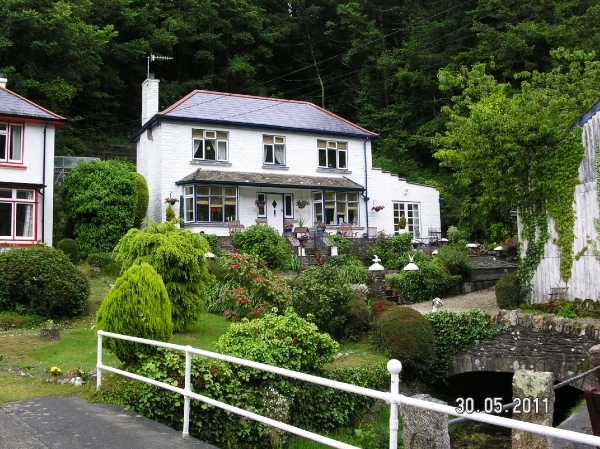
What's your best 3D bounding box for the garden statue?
[{"bbox_3d":[3.472,2.056,16.500,0.260,0.450,0.320,3,-4,-45],"label":"garden statue"}]

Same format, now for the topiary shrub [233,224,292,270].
[{"bbox_3d":[-1.492,0.891,25.500,2.247,1.782,2.135,-1,-5,0],"label":"topiary shrub"}]

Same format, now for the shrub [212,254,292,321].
[{"bbox_3d":[-1.176,1.536,16.300,1.981,1.684,1.783,-1,-5,0],"label":"shrub"}]

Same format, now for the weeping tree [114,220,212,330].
[{"bbox_3d":[-2.904,1.096,14.000,2.050,2.350,2.000,-1,-5,0],"label":"weeping tree"}]

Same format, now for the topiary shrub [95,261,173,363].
[{"bbox_3d":[-2.917,1.569,11.600,1.340,1.834,1.340,-1,-5,0],"label":"topiary shrub"}]

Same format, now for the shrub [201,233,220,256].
[{"bbox_3d":[-3.604,0.765,26.500,0.886,0.886,0.797,-1,-5,0],"label":"shrub"}]

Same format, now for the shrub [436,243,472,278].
[{"bbox_3d":[5.282,1.265,22.500,1.250,1.200,1.200,0,-3,0],"label":"shrub"}]

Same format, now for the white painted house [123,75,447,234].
[{"bbox_3d":[-0.120,-3.147,34.924,15.800,7.700,6.600,1,-3,-25],"label":"white painted house"}]

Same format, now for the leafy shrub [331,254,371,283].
[{"bbox_3d":[1.727,1.539,22.500,1.368,1.077,1.231,-1,-5,0],"label":"leafy shrub"}]

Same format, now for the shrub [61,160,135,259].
[{"bbox_3d":[-7.769,-0.620,25.500,2.867,3.875,2.724,-1,-5,0],"label":"shrub"}]

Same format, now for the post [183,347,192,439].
[{"bbox_3d":[-1.222,1.825,7.150,0.072,0.990,0.072,-1,-5,0],"label":"post"}]

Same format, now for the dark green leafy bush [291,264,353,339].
[{"bbox_3d":[0.484,1.754,14.800,1.380,1.650,1.350,0,-3,0],"label":"dark green leafy bush"}]

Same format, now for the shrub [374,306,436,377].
[{"bbox_3d":[1.812,2.009,11.300,1.065,1.238,1.065,-1,-5,0],"label":"shrub"}]

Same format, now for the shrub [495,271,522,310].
[{"bbox_3d":[5.518,1.742,17.500,0.750,1.050,0.750,0,-3,0],"label":"shrub"}]

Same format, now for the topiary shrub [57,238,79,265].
[{"bbox_3d":[-8.126,0.944,23.000,0.769,0.954,0.769,-1,-5,0],"label":"topiary shrub"}]

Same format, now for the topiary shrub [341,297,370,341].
[{"bbox_3d":[1.143,1.971,13.800,0.692,0.923,0.692,-1,-5,0],"label":"topiary shrub"}]

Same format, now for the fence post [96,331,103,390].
[{"bbox_3d":[-2.620,1.784,8.600,0.070,0.880,0.070,1,-3,-25],"label":"fence post"}]

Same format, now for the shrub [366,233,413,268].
[{"bbox_3d":[3.740,1.086,27.500,1.900,1.500,1.600,0,-3,0],"label":"shrub"}]

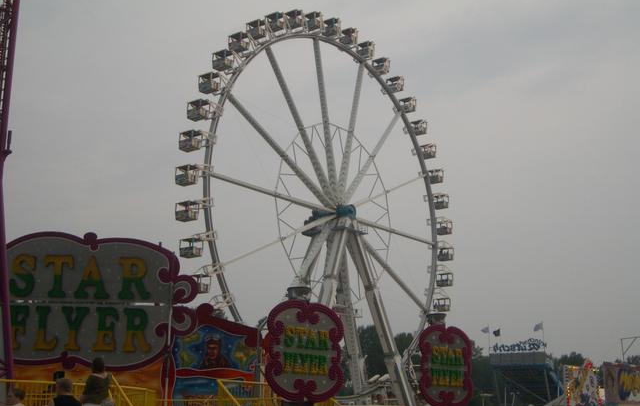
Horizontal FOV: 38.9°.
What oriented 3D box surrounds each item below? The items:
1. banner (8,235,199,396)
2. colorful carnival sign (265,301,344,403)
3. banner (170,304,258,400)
[{"bbox_3d":[-6.365,3.192,26.044,5.700,4.860,0.250,2,-14,-6],"label":"banner"},{"bbox_3d":[-0.263,2.786,17.072,2.000,1.940,0.220,13,-17,-40],"label":"colorful carnival sign"},{"bbox_3d":[-3.011,4.364,25.964,2.520,2.980,0.200,4,-15,-12],"label":"banner"}]

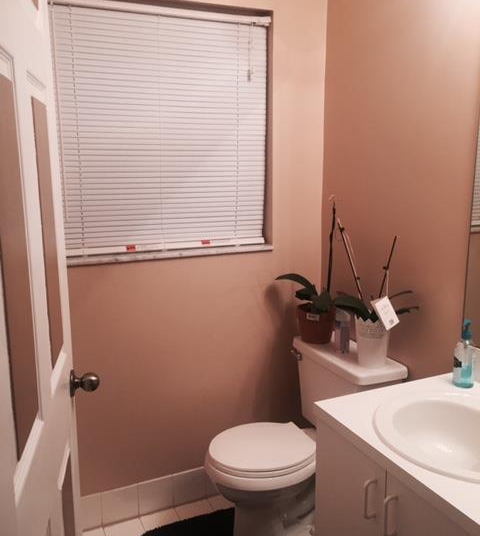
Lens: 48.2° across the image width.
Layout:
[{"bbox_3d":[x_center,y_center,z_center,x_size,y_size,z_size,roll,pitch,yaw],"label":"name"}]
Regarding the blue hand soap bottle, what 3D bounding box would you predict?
[{"bbox_3d":[0.693,0.258,1.644,0.064,0.208,0.064,-9,14,-39],"label":"blue hand soap bottle"}]

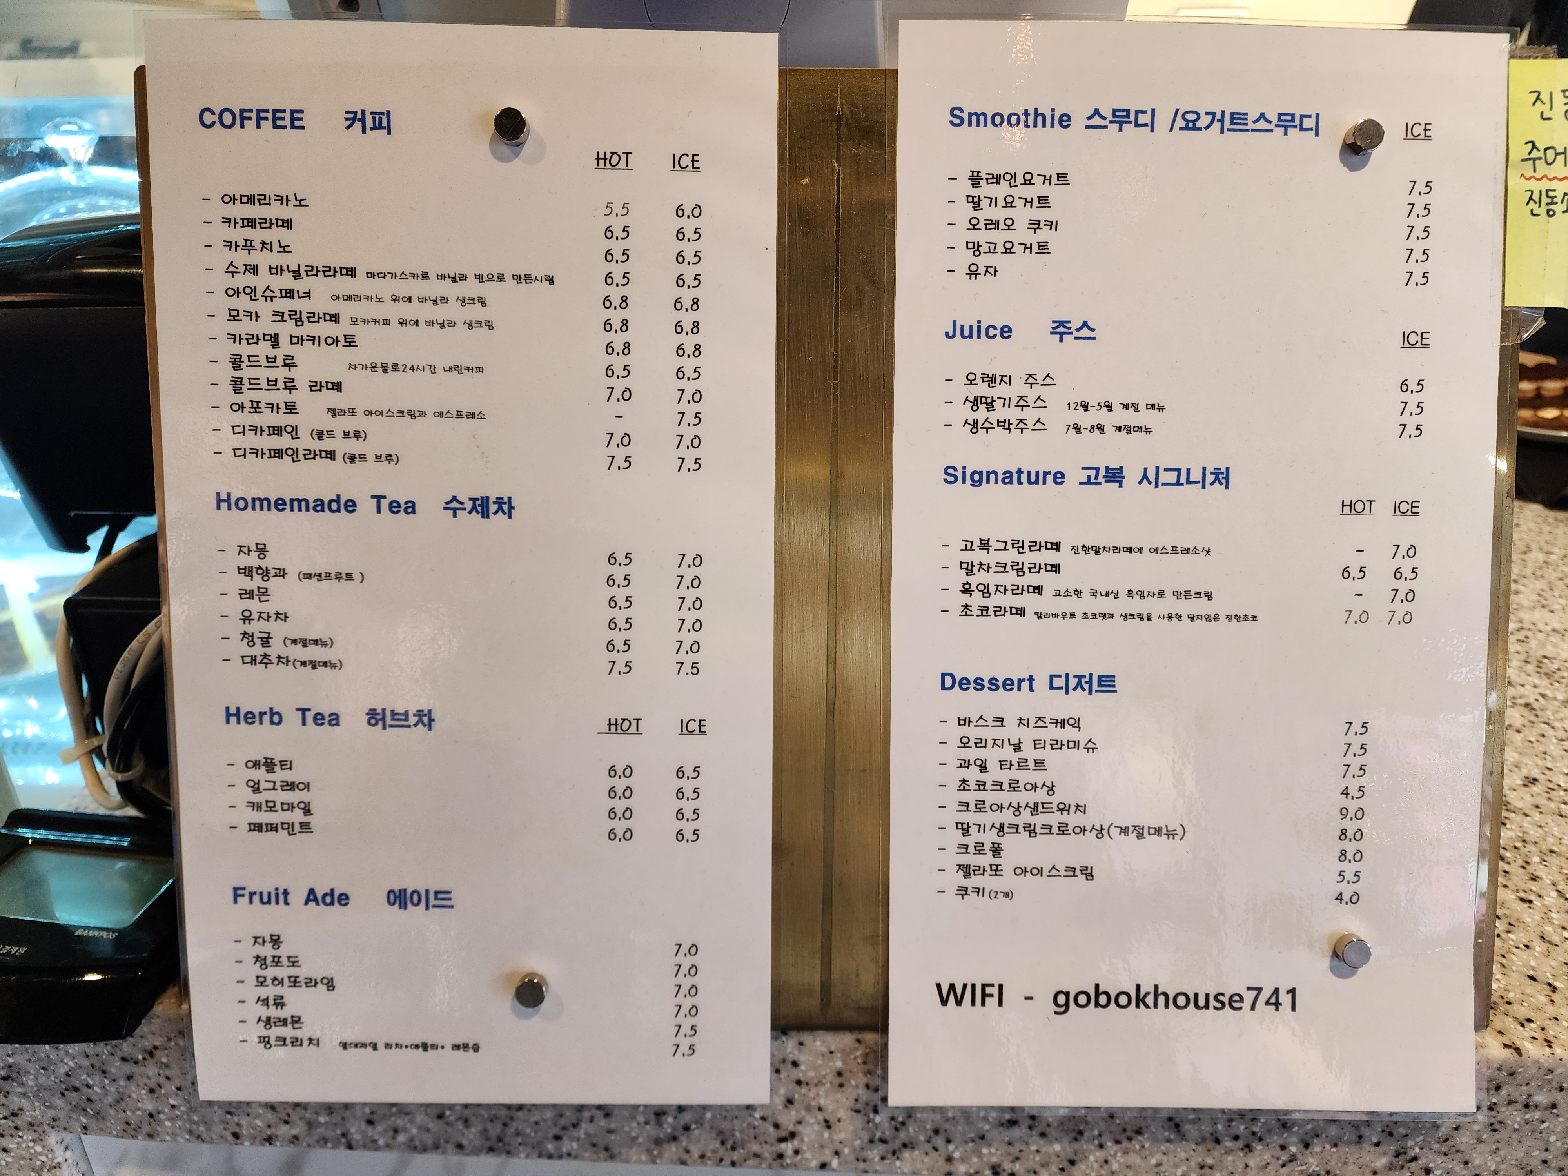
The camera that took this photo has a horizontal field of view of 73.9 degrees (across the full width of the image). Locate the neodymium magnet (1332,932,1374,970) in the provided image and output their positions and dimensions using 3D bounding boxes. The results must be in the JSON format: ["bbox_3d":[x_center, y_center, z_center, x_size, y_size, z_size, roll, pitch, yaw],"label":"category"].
[{"bbox_3d":[0.189,0.120,0.345,0.010,0.010,0.005,1,2,-1],"label":"neodymium magnet"}]

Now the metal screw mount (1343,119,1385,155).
[{"bbox_3d":[0.188,-0.146,0.337,0.010,0.010,0.005,1,2,-1],"label":"metal screw mount"}]

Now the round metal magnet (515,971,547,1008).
[{"bbox_3d":[-0.086,0.138,0.357,0.010,0.010,0.005,1,6,-1],"label":"round metal magnet"}]

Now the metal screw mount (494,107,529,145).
[{"bbox_3d":[-0.085,-0.144,0.326,0.010,0.010,0.005,1,6,-1],"label":"metal screw mount"}]

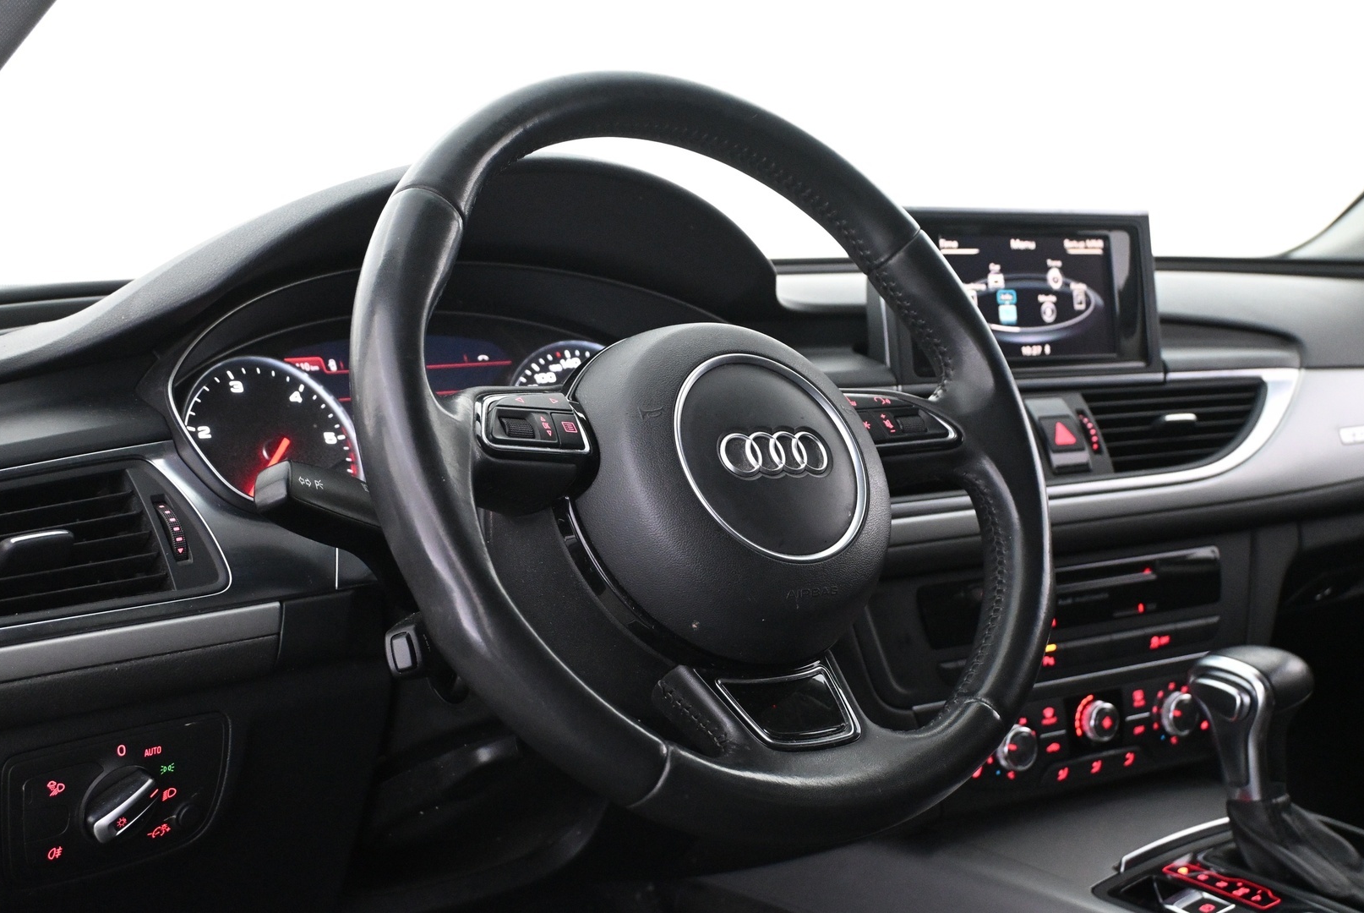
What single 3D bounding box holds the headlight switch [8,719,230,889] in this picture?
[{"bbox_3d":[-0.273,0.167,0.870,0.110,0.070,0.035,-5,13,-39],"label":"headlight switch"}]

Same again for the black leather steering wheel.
[{"bbox_3d":[0.014,-0.001,0.831,0.372,0.372,0.110,-3,-21,-36],"label":"black leather steering wheel"}]

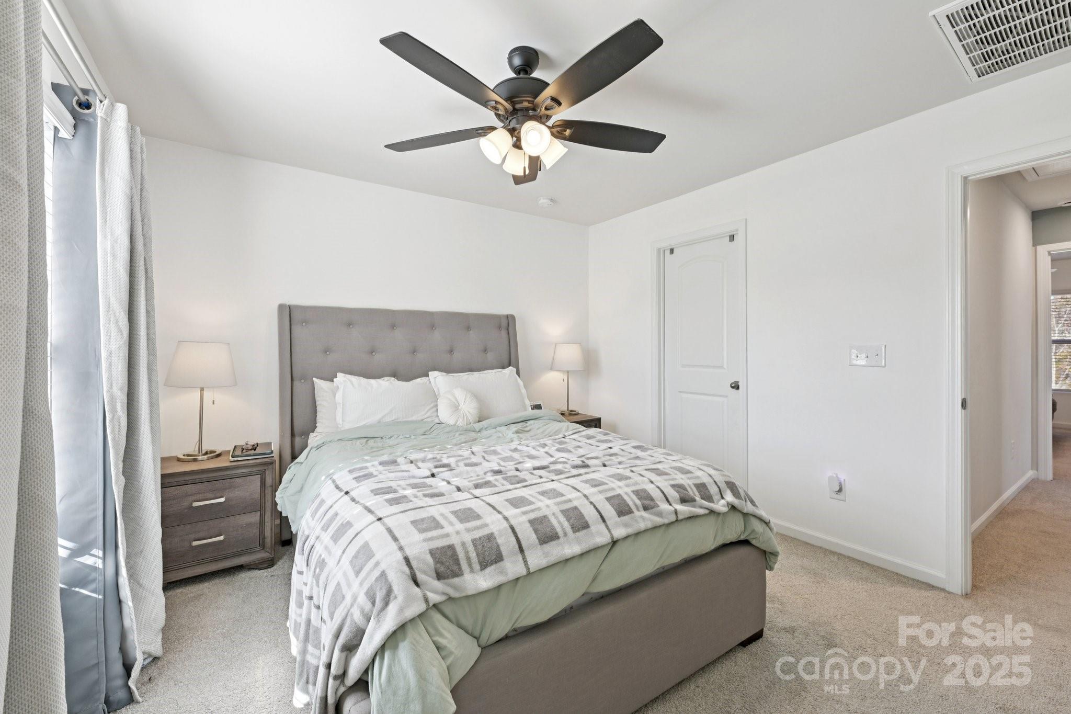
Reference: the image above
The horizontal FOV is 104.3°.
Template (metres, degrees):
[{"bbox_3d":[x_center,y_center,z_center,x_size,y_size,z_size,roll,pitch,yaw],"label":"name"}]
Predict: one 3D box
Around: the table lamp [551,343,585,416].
[{"bbox_3d":[0.307,0.205,3.875,0.320,0.660,0.320,0,1,0],"label":"table lamp"}]

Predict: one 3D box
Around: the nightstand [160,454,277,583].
[{"bbox_3d":[-1.843,0.874,2.375,0.584,0.595,0.415,-1,1,-34],"label":"nightstand"}]

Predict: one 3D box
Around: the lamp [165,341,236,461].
[{"bbox_3d":[-1.911,0.247,2.378,0.320,0.660,0.320,-1,1,-34],"label":"lamp"}]

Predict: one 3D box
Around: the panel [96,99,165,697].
[{"bbox_3d":[-1.499,0.158,1.533,0.150,2.060,0.330,-1,1,-34],"label":"panel"}]

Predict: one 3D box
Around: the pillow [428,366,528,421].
[{"bbox_3d":[-0.406,0.279,3.140,0.750,0.430,0.180,-1,-23,-34],"label":"pillow"}]

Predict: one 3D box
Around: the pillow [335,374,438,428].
[{"bbox_3d":[-0.939,0.299,2.795,0.700,0.430,0.180,-1,-23,-34],"label":"pillow"}]

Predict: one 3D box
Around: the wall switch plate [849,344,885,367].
[{"bbox_3d":[1.868,-0.006,2.343,0.014,0.126,0.170,-1,1,-34],"label":"wall switch plate"}]

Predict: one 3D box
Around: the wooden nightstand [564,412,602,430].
[{"bbox_3d":[0.231,0.836,3.745,0.584,0.595,0.415,-1,1,-34],"label":"wooden nightstand"}]

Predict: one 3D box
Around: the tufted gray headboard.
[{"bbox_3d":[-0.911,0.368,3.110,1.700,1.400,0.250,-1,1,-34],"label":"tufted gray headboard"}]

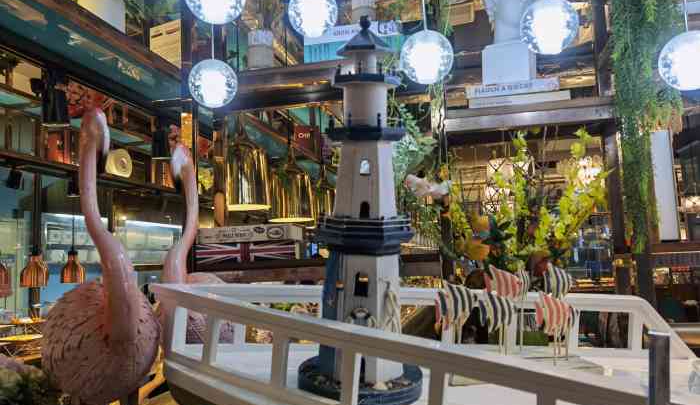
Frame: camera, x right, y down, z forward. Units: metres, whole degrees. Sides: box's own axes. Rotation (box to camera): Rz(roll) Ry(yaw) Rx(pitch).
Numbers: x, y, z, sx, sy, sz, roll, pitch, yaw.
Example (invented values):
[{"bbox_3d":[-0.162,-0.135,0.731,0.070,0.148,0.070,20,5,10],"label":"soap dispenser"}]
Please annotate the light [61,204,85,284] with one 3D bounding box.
[{"bbox_3d":[-2.486,0.377,4.900,0.190,0.710,0.190,1,-6,-30],"label":"light"}]

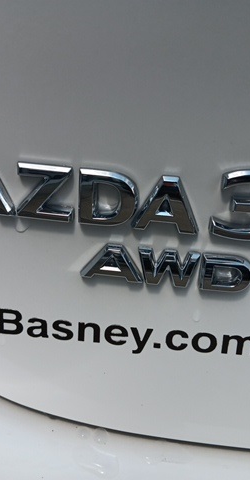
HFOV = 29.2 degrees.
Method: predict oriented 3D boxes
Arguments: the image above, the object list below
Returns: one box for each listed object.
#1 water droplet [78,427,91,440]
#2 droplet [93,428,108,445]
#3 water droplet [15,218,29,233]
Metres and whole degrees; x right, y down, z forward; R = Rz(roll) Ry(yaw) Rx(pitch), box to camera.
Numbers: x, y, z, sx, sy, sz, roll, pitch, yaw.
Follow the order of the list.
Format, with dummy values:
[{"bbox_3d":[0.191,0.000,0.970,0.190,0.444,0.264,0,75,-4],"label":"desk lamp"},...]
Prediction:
[{"bbox_3d":[-0.020,0.094,0.235,0.007,0.007,0.003,6,19,5],"label":"water droplet"},{"bbox_3d":[-0.012,0.096,0.234,0.007,0.007,0.003,6,19,5],"label":"droplet"},{"bbox_3d":[-0.045,-0.006,0.213,0.006,0.006,0.003,6,19,5],"label":"water droplet"}]

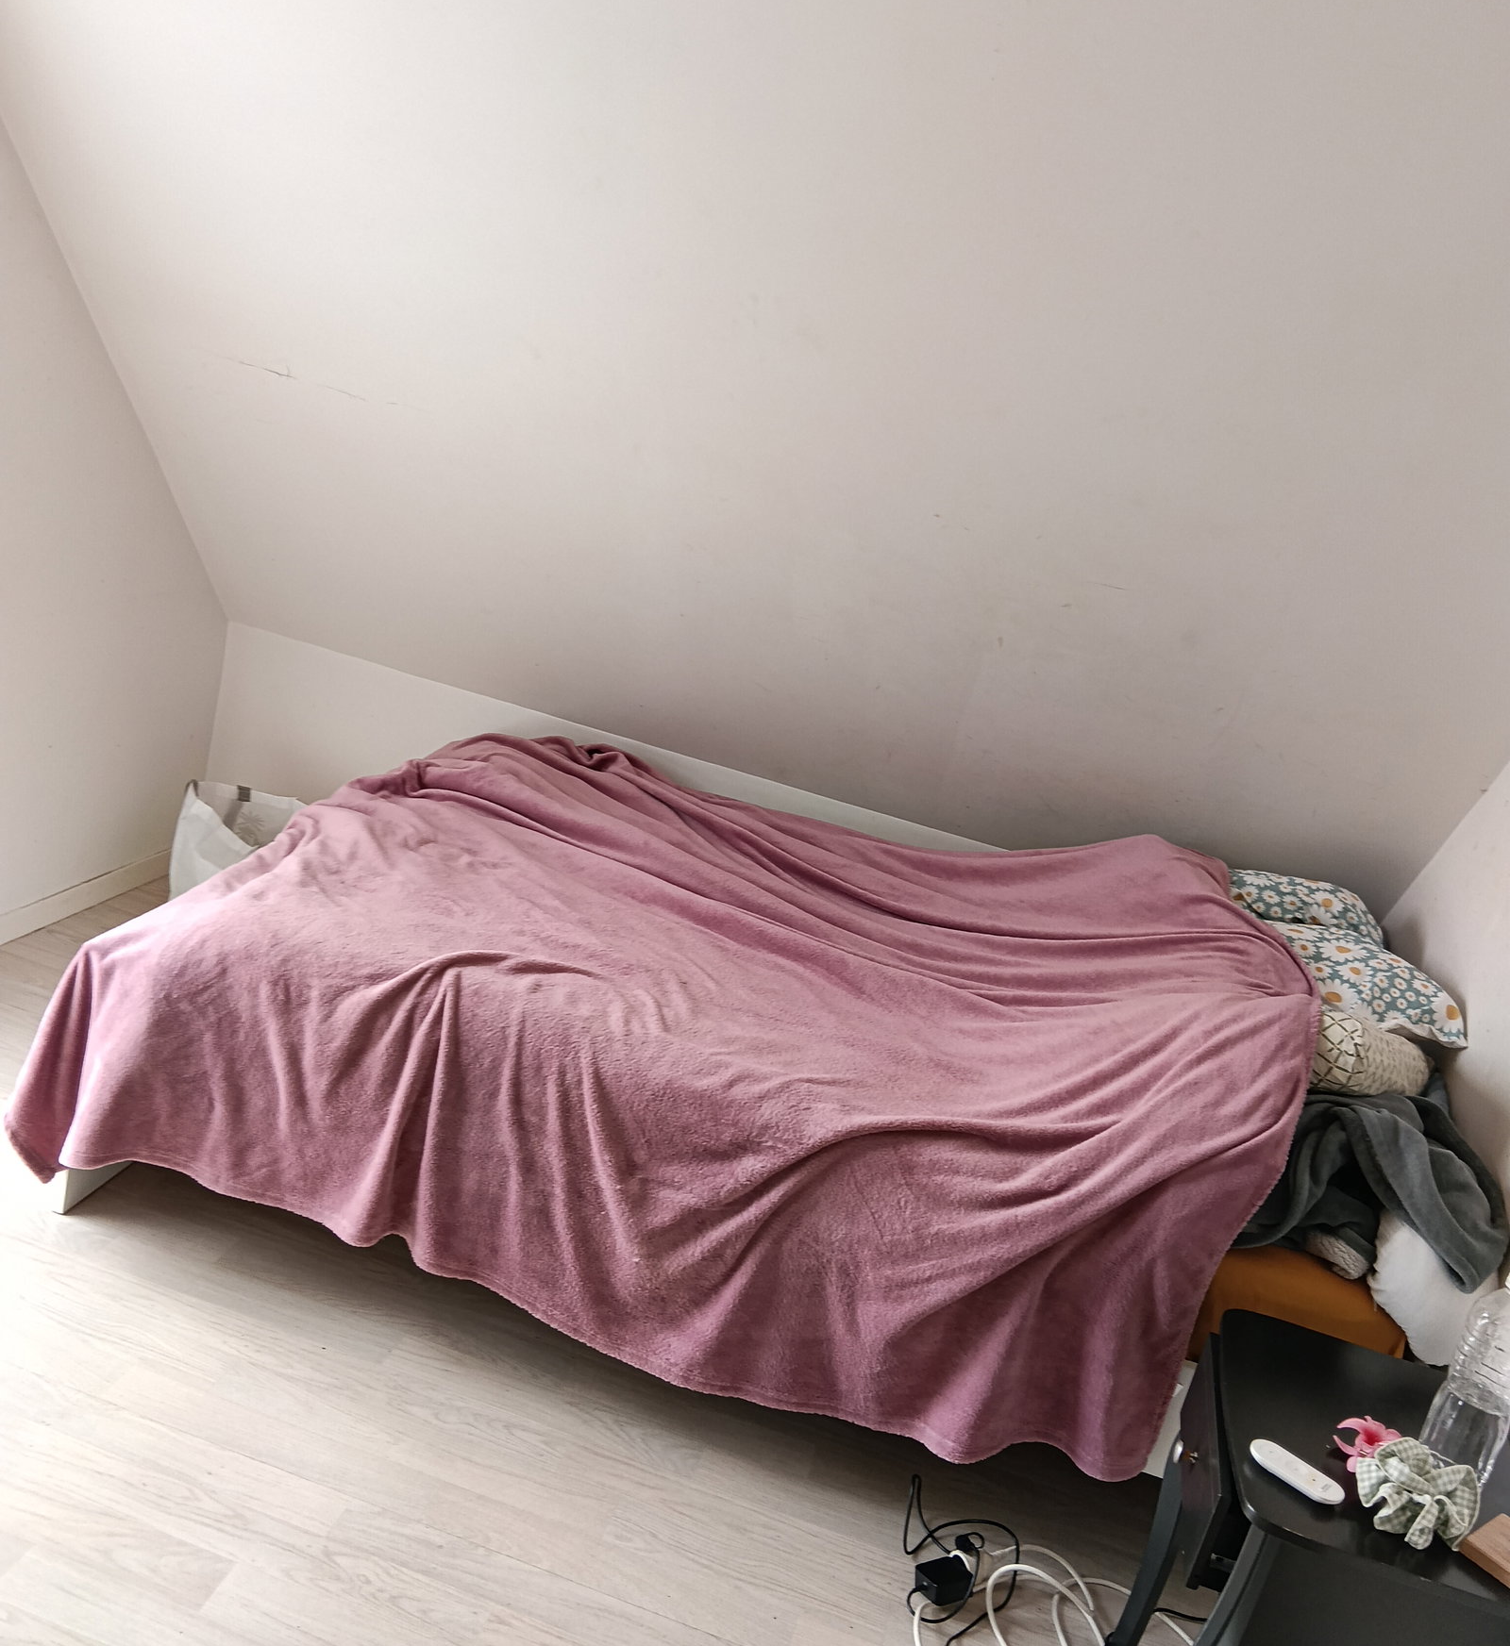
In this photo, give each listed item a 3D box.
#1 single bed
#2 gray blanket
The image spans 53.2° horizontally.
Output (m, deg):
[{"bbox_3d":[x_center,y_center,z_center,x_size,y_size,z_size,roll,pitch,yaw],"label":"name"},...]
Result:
[{"bbox_3d":[0.002,0.329,2.866,2.090,0.730,1.530,16,15,8],"label":"single bed"},{"bbox_3d":[0.923,0.528,2.368,0.375,0.290,0.500,16,15,8],"label":"gray blanket"}]

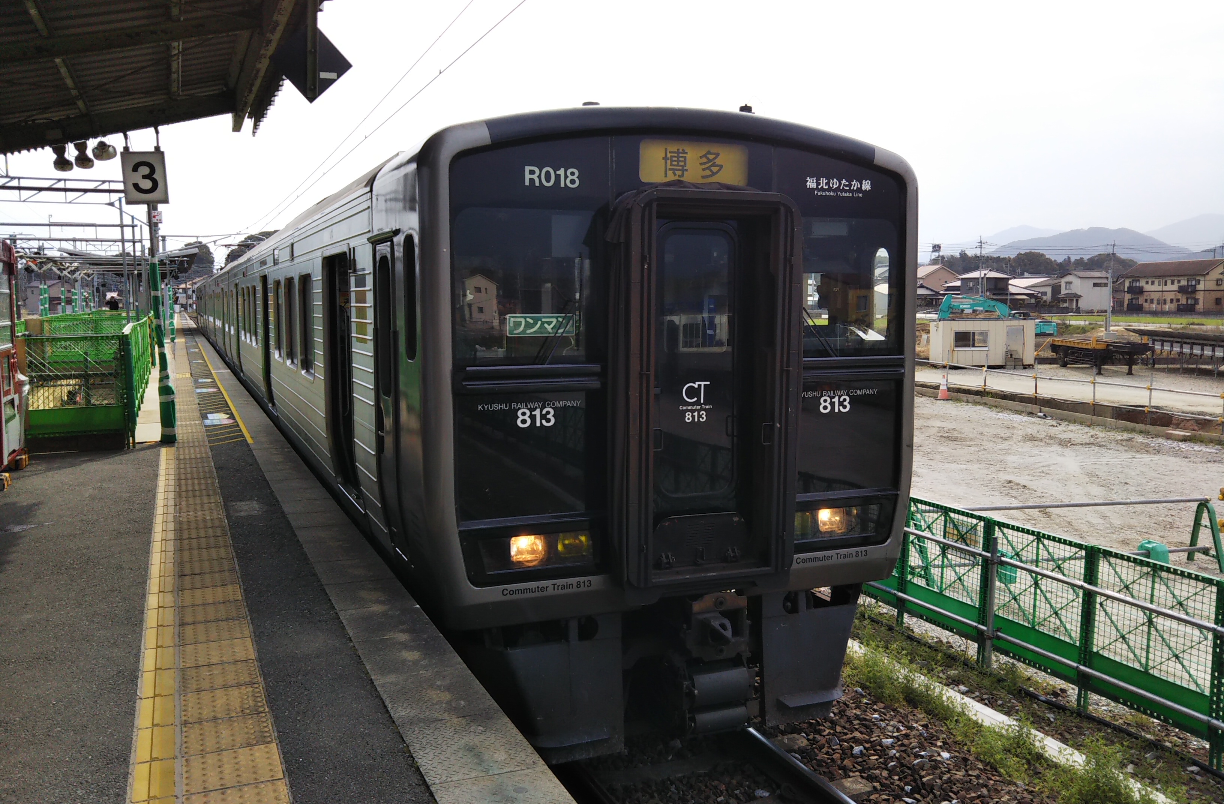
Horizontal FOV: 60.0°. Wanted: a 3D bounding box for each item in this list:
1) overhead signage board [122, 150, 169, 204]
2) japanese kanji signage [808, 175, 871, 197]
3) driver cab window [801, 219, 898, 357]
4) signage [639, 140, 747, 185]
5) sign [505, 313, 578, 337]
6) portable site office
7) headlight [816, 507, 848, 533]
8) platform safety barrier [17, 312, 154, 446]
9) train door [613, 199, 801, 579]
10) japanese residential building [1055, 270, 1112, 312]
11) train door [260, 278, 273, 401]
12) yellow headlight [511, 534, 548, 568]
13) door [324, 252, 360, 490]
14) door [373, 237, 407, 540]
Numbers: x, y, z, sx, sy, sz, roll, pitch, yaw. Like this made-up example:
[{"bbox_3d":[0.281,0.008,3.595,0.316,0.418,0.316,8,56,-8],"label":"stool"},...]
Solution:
[{"bbox_3d":[-4.471,-2.146,10.163,0.383,0.500,0.090,-6,7,-22],"label":"overhead signage board"},{"bbox_3d":[1.260,-1.197,5.883,0.435,0.113,0.020,-2,6,-22],"label":"japanese kanji signage"},{"bbox_3d":[1.316,-0.639,5.952,0.665,0.760,0.050,-2,6,-22],"label":"driver cab window"},{"bbox_3d":[0.436,-1.247,5.550,0.630,0.212,0.050,-2,6,-22],"label":"signage"},{"bbox_3d":[-0.355,-0.386,5.354,0.385,0.117,0.025,-2,6,-22],"label":"sign"},{"bbox_3d":[19.448,-3.163,55.800,4.775,2.350,2.131,0,6,0],"label":"portable site office"},{"bbox_3d":[1.272,0.684,6.119,0.188,0.138,0.080,-2,6,-22],"label":"headlight"},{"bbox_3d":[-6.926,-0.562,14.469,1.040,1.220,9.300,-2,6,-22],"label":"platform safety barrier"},{"bbox_3d":[0.487,-0.055,5.607,1.012,2.004,0.273,-2,6,-22],"label":"train door"},{"bbox_3d":[81.691,-19.075,184.000,6.600,7.100,6.200,-1,6,-10],"label":"japanese residential building"},{"bbox_3d":[-4.562,-0.779,14.050,0.101,1.781,1.285,-2,6,-22],"label":"train door"},{"bbox_3d":[-0.434,0.760,5.481,0.192,0.152,0.111,-2,6,-22],"label":"yellow headlight"},{"bbox_3d":[-1.998,-0.185,7.824,0.101,1.781,1.346,-2,6,-22],"label":"door"},{"bbox_3d":[-1.271,-0.018,6.073,0.101,1.781,0.698,-2,6,-22],"label":"door"}]

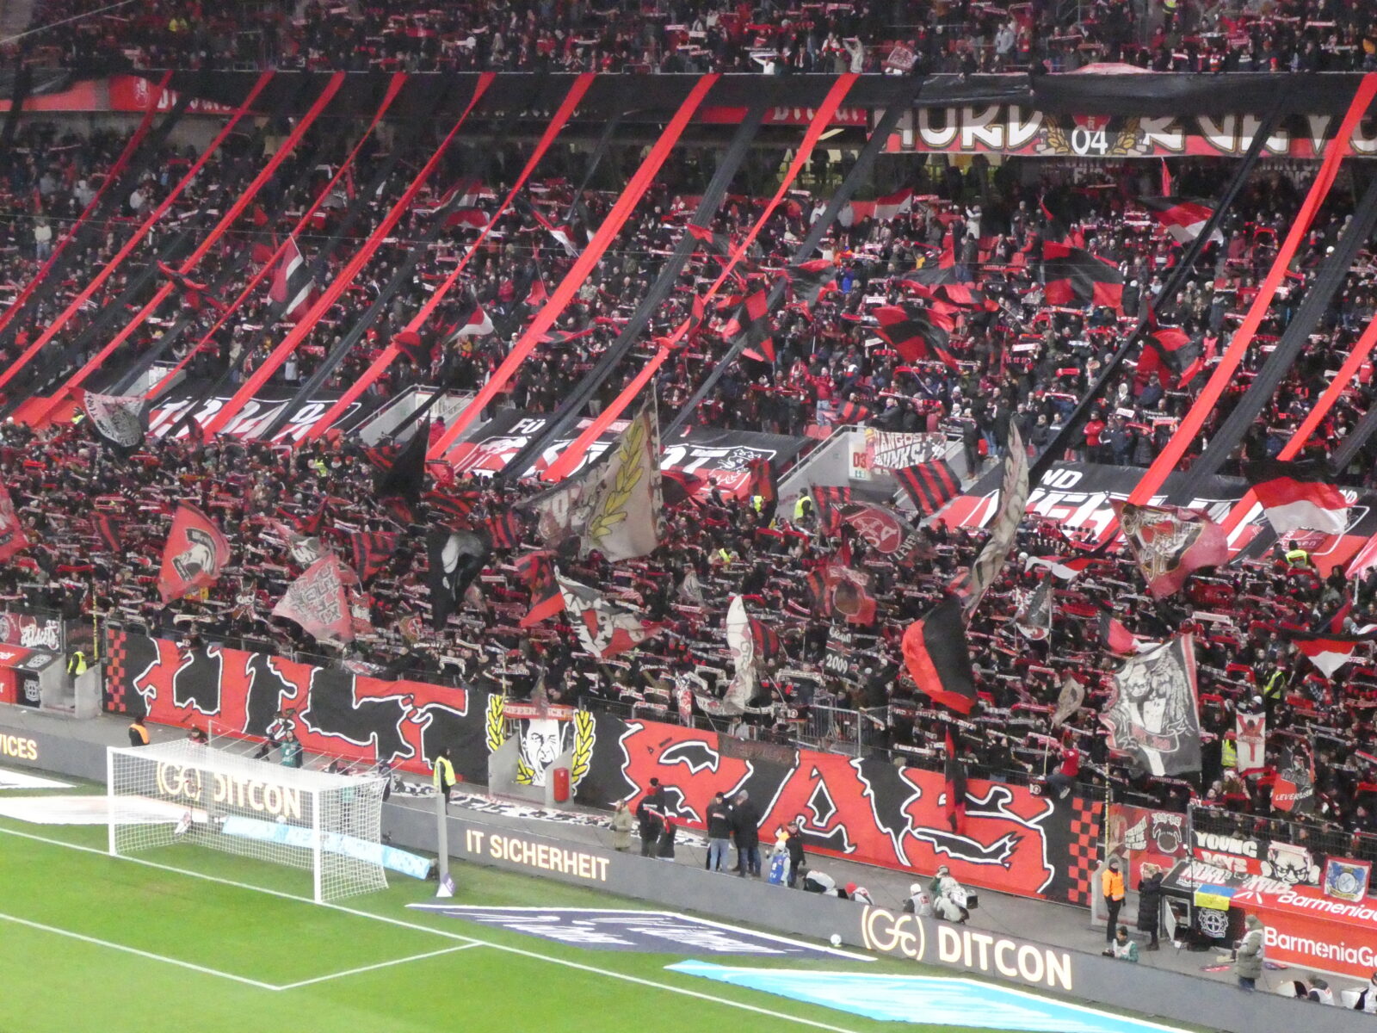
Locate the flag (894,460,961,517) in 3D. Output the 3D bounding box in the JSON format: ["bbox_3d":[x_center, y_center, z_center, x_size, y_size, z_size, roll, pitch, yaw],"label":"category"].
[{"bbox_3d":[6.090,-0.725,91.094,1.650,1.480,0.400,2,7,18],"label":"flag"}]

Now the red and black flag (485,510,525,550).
[{"bbox_3d":[-4.916,0.389,95.956,1.000,1.080,0.300,0,7,7],"label":"red and black flag"}]

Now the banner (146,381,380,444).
[{"bbox_3d":[-14.135,-3.324,117.411,8.342,0.200,3.921,6,34,44],"label":"banner"}]

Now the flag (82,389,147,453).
[{"bbox_3d":[-17.758,-2.915,110.875,2.000,1.900,0.500,0,6,3],"label":"flag"}]

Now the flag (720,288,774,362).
[{"bbox_3d":[1.679,-5.467,102.500,1.540,2.090,0.400,2,7,14],"label":"flag"}]

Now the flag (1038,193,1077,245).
[{"bbox_3d":[10.446,-8.418,101.500,1.080,1.450,0.350,1,7,14],"label":"flag"}]

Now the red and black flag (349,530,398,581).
[{"bbox_3d":[-8.672,1.080,98.500,1.330,1.420,0.400,2,7,14],"label":"red and black flag"}]

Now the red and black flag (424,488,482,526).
[{"bbox_3d":[-6.581,-0.270,100.000,1.590,1.050,0.400,2,7,14],"label":"red and black flag"}]

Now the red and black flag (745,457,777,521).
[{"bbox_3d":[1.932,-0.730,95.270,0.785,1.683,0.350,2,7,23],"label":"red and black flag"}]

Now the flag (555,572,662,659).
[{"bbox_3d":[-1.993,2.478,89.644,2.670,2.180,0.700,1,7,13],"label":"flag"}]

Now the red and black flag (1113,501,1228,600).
[{"bbox_3d":[10.888,0.765,80.877,2.600,2.220,0.550,2,7,16],"label":"red and black flag"}]

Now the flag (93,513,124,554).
[{"bbox_3d":[-17.016,0.489,105.062,0.880,1.180,0.300,0,6,2],"label":"flag"}]

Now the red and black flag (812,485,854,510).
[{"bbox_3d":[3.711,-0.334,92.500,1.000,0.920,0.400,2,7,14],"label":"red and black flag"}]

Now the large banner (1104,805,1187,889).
[{"bbox_3d":[9.769,7.036,76.221,2.120,1.650,0.120,6,9,44],"label":"large banner"}]

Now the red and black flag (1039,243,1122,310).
[{"bbox_3d":[10.958,-6.697,99.500,2.270,1.880,0.400,2,7,14],"label":"red and black flag"}]

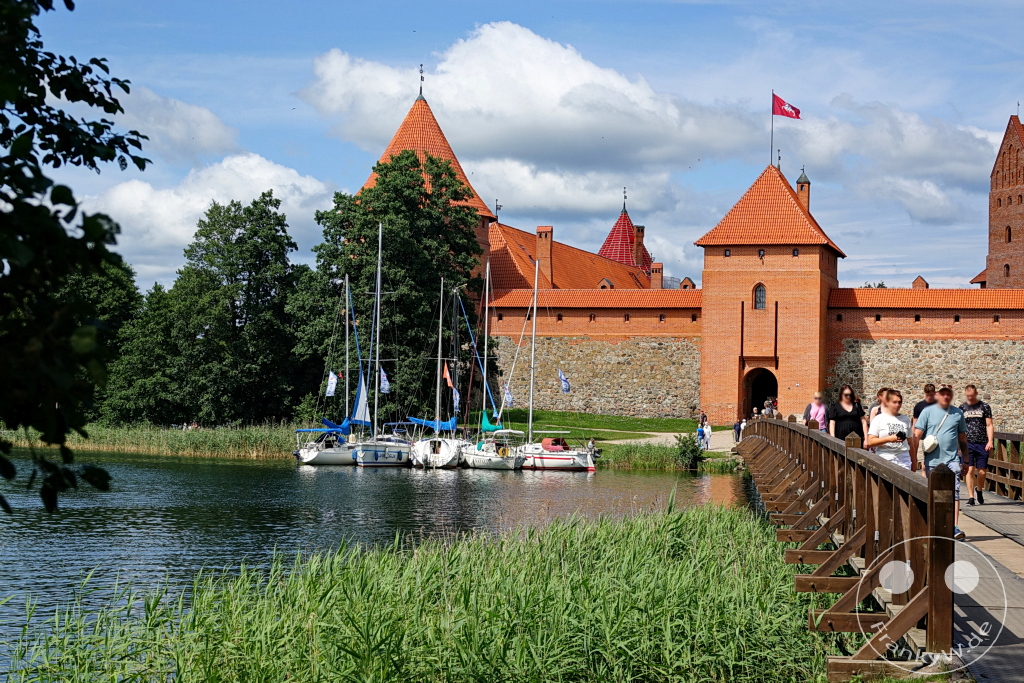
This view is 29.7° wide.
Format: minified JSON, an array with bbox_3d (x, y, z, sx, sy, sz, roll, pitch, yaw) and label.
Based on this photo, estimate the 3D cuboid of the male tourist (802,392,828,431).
[{"bbox_3d":[6.177,1.875,39.500,0.530,1.660,0.420,1,-1,7],"label":"male tourist"}]

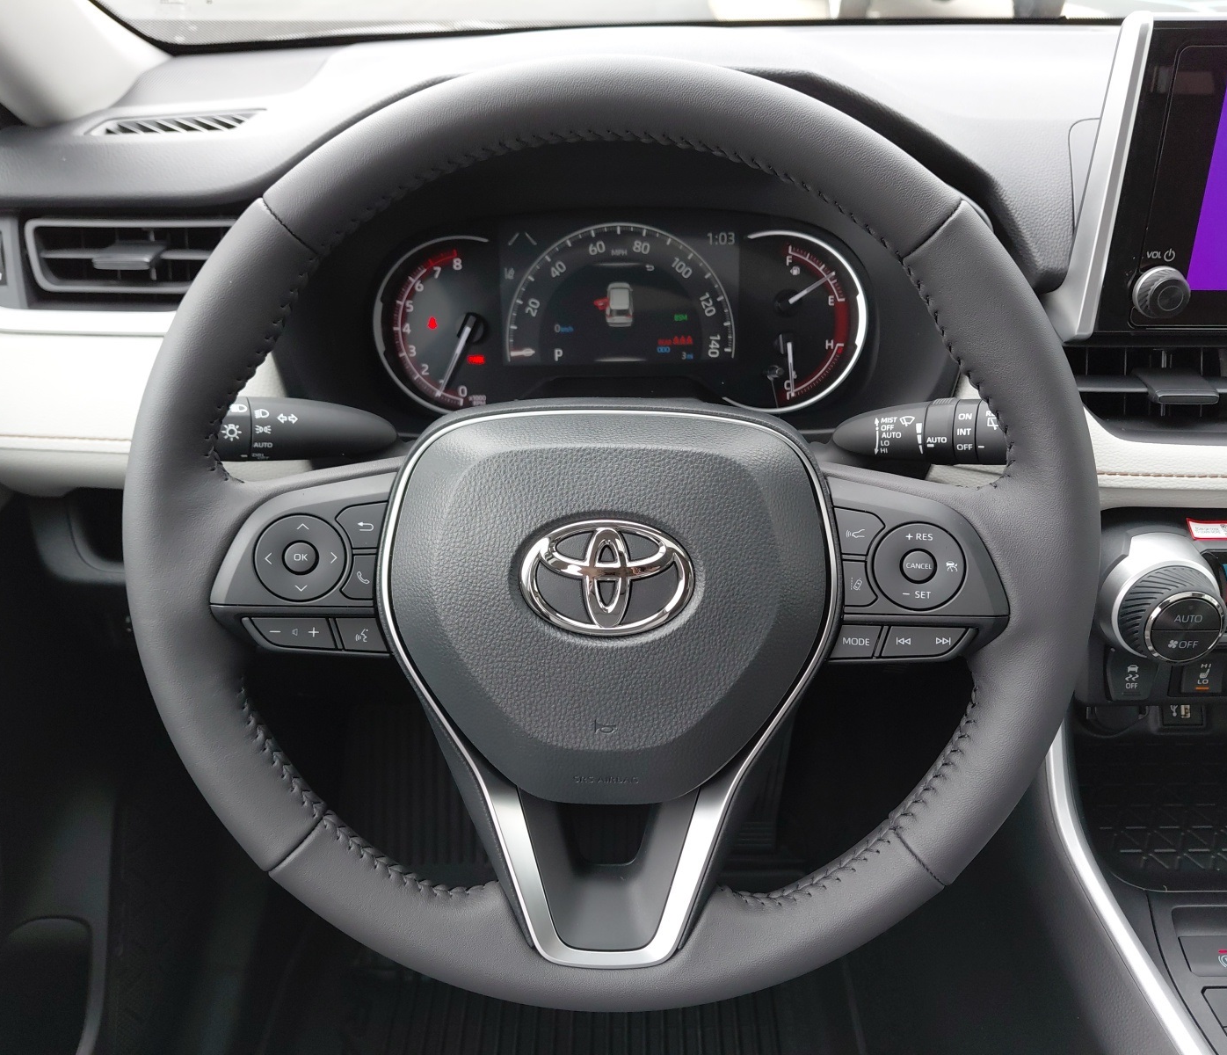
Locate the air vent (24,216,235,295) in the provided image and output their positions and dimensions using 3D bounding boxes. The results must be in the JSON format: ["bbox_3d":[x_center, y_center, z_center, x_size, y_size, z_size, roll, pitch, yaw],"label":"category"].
[{"bbox_3d":[-0.266,-0.151,0.565,0.112,0.040,0.035,0,20,0],"label":"air vent"}]

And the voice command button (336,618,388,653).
[{"bbox_3d":[-0.101,0.043,0.408,0.020,0.014,0.006,0,15,0],"label":"voice command button"}]

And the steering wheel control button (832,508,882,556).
[{"bbox_3d":[0.094,0.002,0.392,0.019,0.019,0.008,0,12,0],"label":"steering wheel control button"}]

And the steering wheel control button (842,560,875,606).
[{"bbox_3d":[0.096,0.021,0.396,0.013,0.019,0.008,0,12,0],"label":"steering wheel control button"}]

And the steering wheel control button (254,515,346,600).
[{"bbox_3d":[-0.121,0.011,0.395,0.036,0.035,0.010,0,12,0],"label":"steering wheel control button"}]

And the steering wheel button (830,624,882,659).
[{"bbox_3d":[0.097,0.045,0.407,0.021,0.015,0.008,0,12,0],"label":"steering wheel button"}]

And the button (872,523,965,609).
[{"bbox_3d":[0.121,0.016,0.402,0.035,0.034,0.008,0,13,0],"label":"button"}]

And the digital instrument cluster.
[{"bbox_3d":[0.005,-0.139,0.662,0.314,0.128,0.042,0,11,0],"label":"digital instrument cluster"}]

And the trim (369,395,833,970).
[{"bbox_3d":[-0.002,0.067,0.407,0.183,0.229,0.036,0,12,0],"label":"trim"}]

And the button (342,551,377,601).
[{"bbox_3d":[-0.100,0.019,0.401,0.013,0.020,0.006,0,13,0],"label":"button"}]

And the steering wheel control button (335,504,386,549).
[{"bbox_3d":[-0.099,-0.001,0.398,0.019,0.018,0.006,0,13,0],"label":"steering wheel control button"}]

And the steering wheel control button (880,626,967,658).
[{"bbox_3d":[0.123,0.045,0.407,0.035,0.014,0.008,0,12,0],"label":"steering wheel control button"}]

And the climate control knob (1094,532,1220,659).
[{"bbox_3d":[0.282,0.043,0.516,0.060,0.061,0.036,0,24,0],"label":"climate control knob"}]

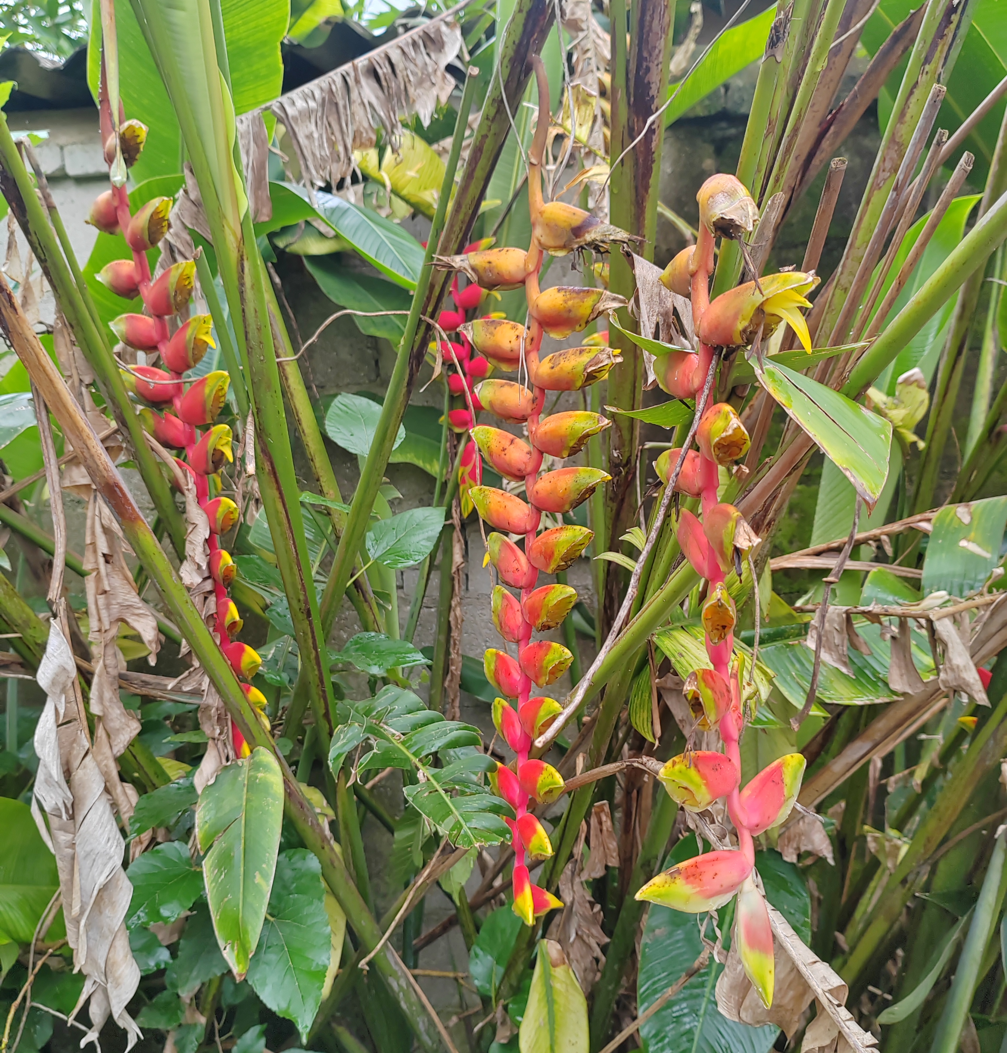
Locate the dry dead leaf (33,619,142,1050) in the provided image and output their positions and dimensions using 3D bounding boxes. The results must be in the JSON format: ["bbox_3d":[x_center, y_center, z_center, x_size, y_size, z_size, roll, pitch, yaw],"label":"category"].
[{"bbox_3d":[-0.429,0.318,1.080,0.091,0.441,0.075,-7,3,-6],"label":"dry dead leaf"}]

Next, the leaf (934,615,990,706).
[{"bbox_3d":[0.533,0.156,1.220,0.051,0.110,0.030,-20,6,16],"label":"leaf"}]

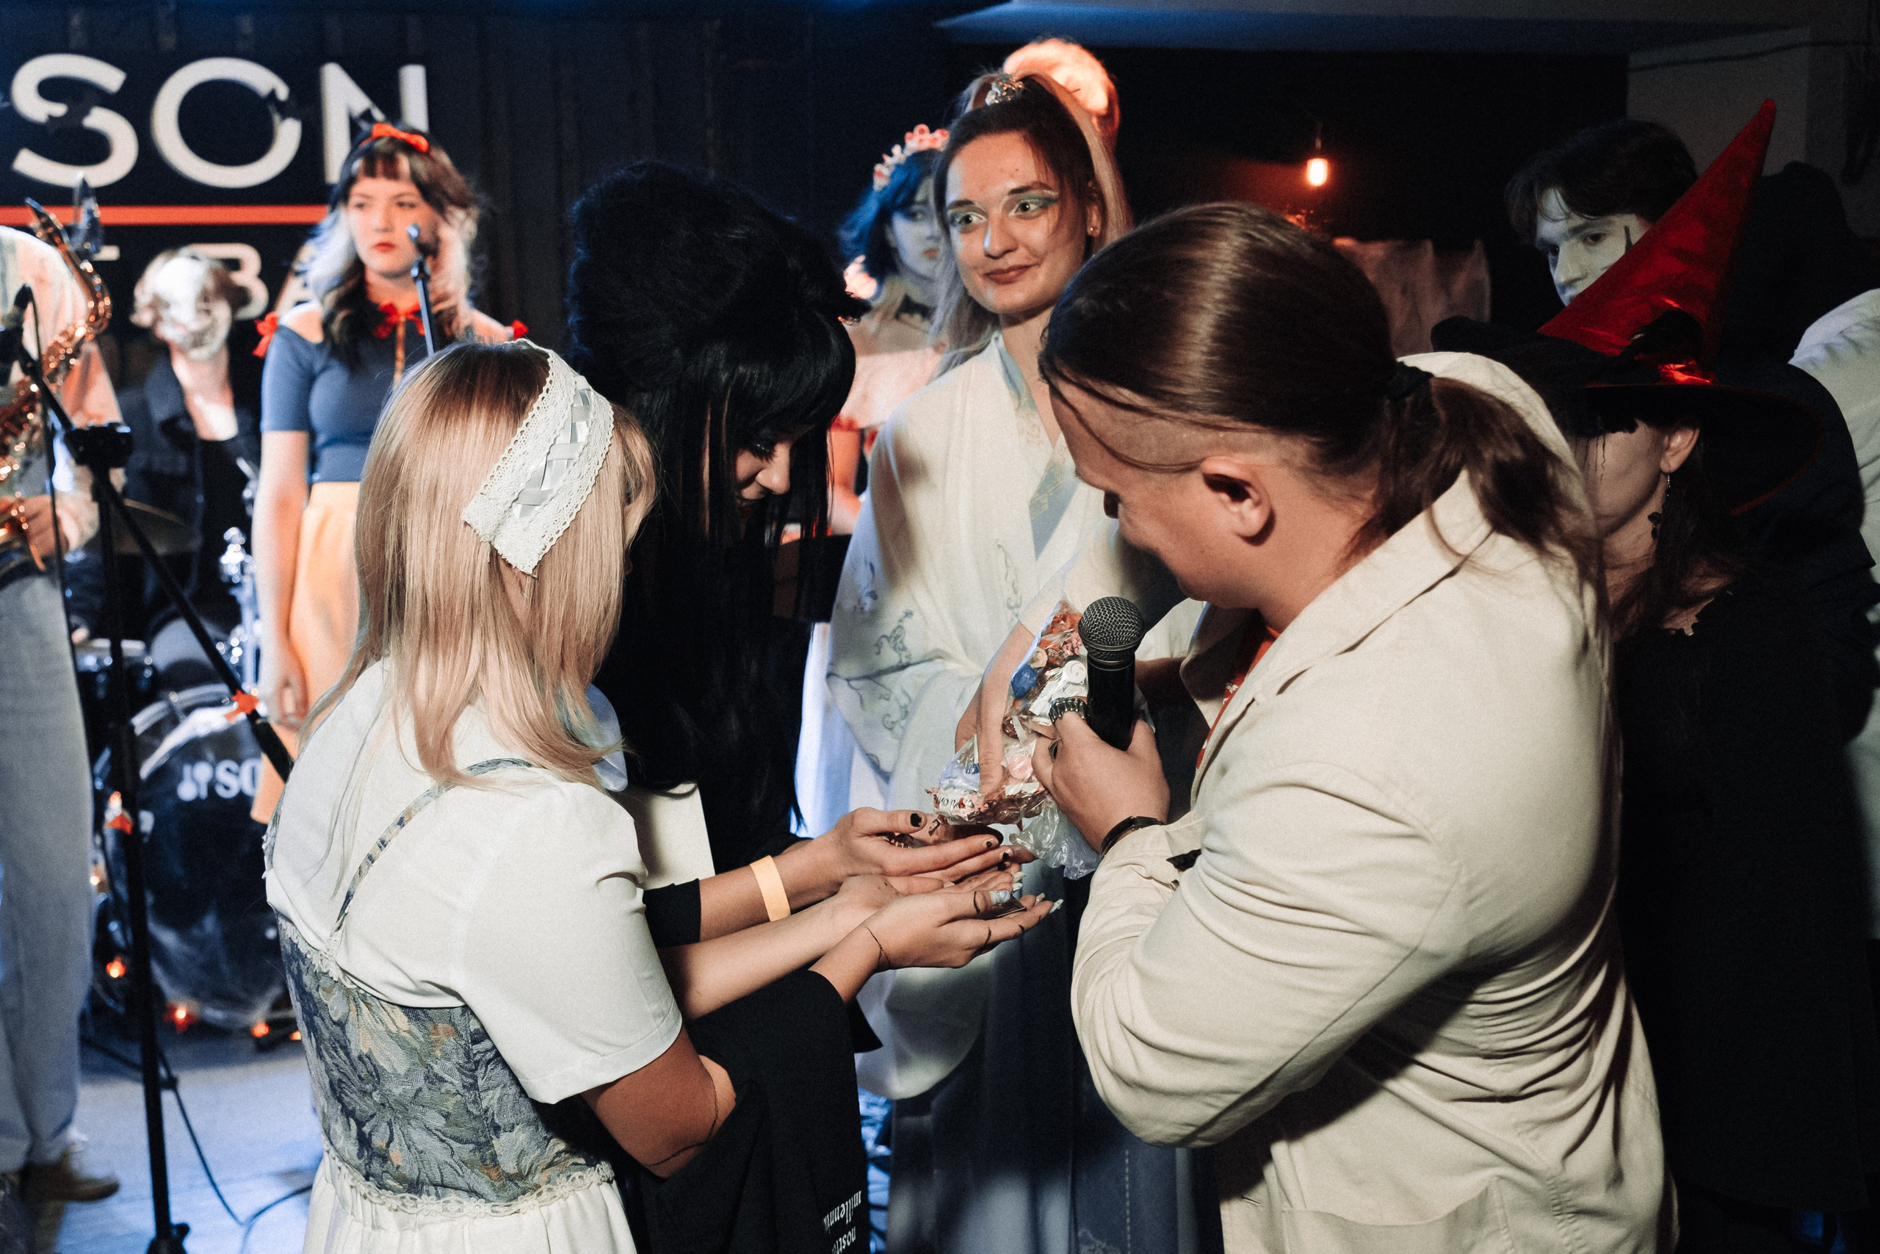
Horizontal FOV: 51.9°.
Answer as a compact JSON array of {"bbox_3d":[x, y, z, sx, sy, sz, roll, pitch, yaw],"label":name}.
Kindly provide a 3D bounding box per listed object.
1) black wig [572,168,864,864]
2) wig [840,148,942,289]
[{"bbox_3d":[-0.197,-0.104,1.700,0.280,0.600,0.250,7,12,38],"label":"black wig"},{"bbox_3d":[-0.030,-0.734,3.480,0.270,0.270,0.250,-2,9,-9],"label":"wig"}]

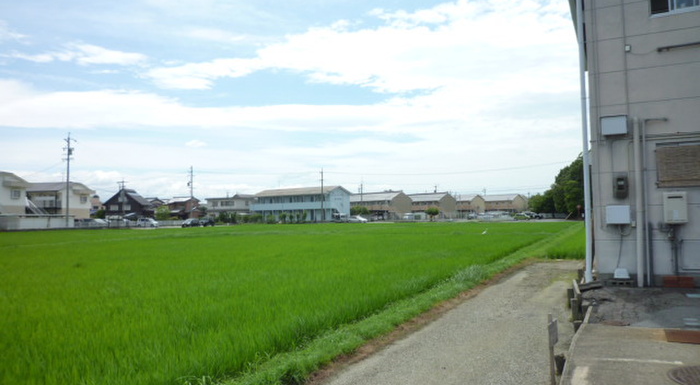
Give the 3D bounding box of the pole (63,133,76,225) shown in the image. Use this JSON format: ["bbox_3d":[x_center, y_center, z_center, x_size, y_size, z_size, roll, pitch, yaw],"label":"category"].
[{"bbox_3d":[-41.062,-1.874,74.000,2.000,13.700,1.000,1,-3,-29],"label":"pole"}]

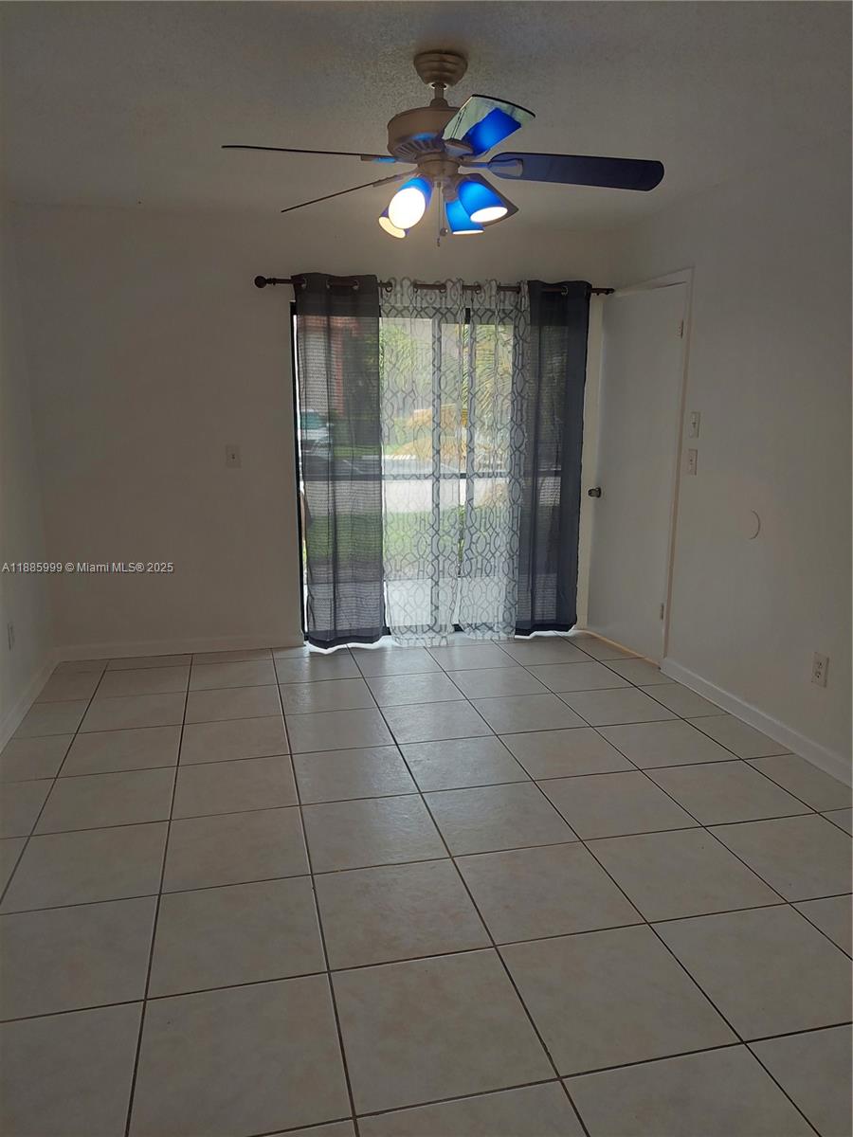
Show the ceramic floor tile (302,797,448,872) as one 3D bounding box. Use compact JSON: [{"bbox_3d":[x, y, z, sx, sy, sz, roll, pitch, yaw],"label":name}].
[{"bbox_3d":[-0.188,0.910,2.727,0.450,0.010,0.443,-2,12,-13],"label":"ceramic floor tile"}]

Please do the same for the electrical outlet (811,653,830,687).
[{"bbox_3d":[1.596,0.411,3.193,0.010,0.120,0.075,-2,12,-13],"label":"electrical outlet"}]

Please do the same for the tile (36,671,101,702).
[{"bbox_3d":[-1.893,0.635,4.204,0.272,0.012,0.455,-2,11,-13],"label":"tile"}]

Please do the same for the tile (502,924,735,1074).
[{"bbox_3d":[0.457,1.054,1.960,0.446,0.010,0.441,-2,12,-13],"label":"tile"}]

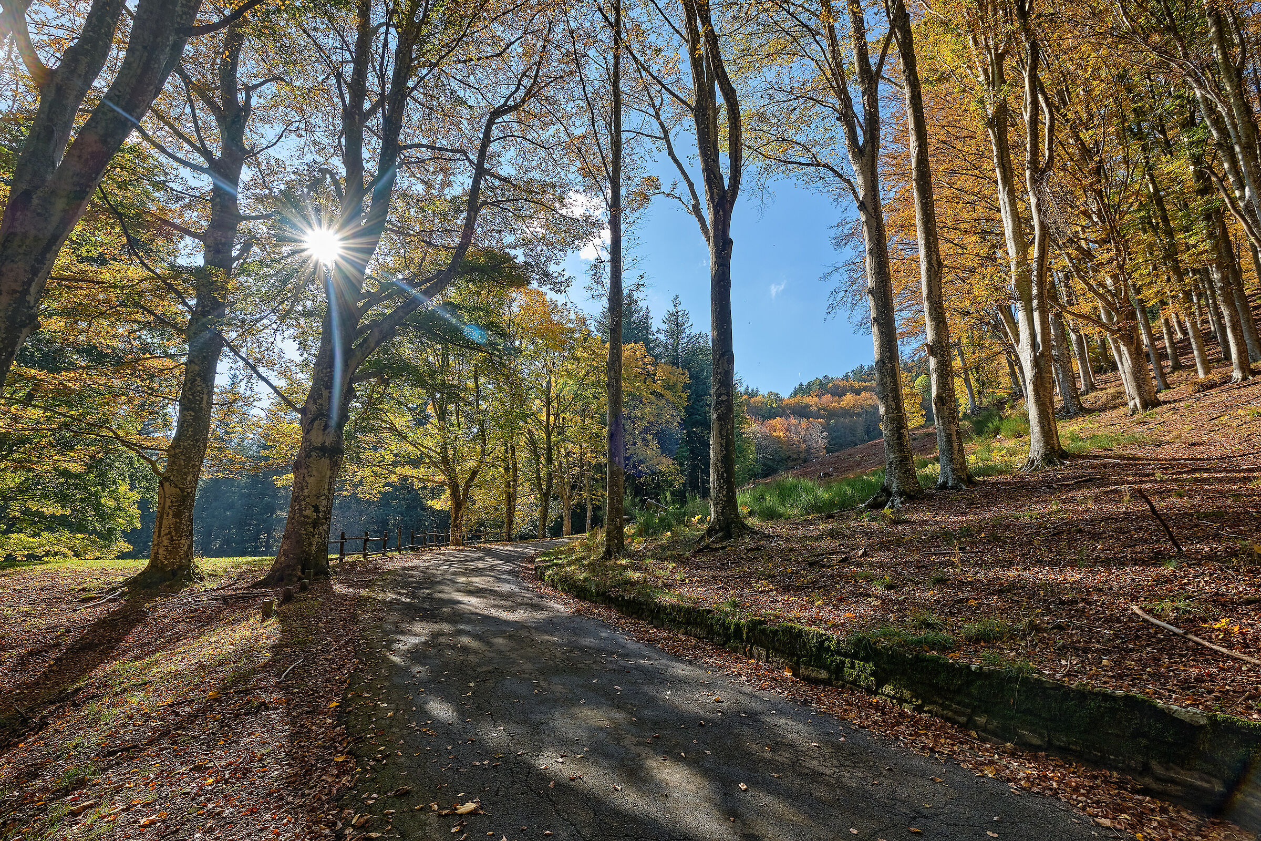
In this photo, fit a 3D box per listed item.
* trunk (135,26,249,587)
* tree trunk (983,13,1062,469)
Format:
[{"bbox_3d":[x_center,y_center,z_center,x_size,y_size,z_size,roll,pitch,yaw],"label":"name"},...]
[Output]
[{"bbox_3d":[-10.500,-3.676,13.282,1.150,15.000,1.050,9,-14,-40],"label":"trunk"},{"bbox_3d":[11.945,-5.999,15.823,1.700,15.010,1.200,-9,-14,39],"label":"tree trunk"}]

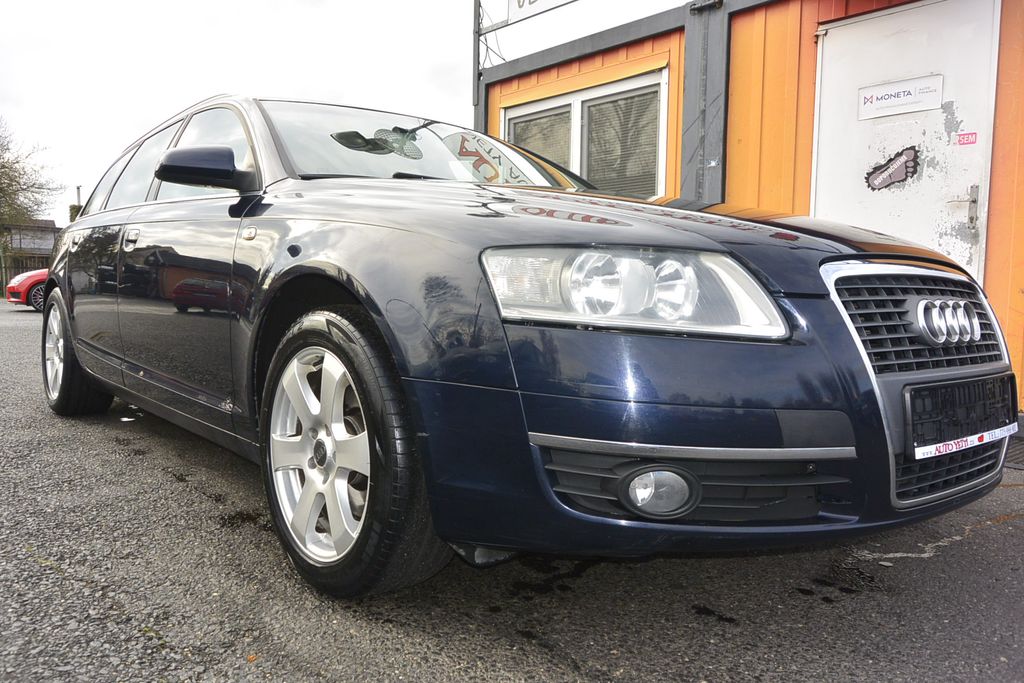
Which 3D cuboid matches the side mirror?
[{"bbox_3d":[-0.873,-0.492,2.186,0.235,0.155,0.210,-1,5,-41],"label":"side mirror"}]

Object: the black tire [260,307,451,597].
[{"bbox_3d":[-0.359,0.243,1.772,0.230,0.650,0.650,-1,5,-41],"label":"black tire"}]

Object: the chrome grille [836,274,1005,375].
[{"bbox_3d":[0.874,-0.046,1.552,0.670,0.205,0.120,-1,-13,-41],"label":"chrome grille"}]

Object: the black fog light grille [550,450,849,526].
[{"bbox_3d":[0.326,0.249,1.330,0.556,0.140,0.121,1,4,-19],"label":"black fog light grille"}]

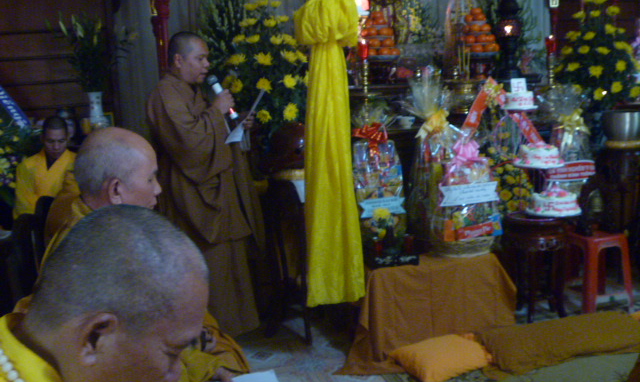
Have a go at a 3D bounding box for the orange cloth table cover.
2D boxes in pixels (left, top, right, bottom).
[{"bbox_3d":[0.518,0.564,3.326,0.920,0.485,0.520,-6,10,-12],"label":"orange cloth table cover"}]

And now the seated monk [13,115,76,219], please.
[{"bbox_3d":[-1.641,0.188,4.026,0.520,1.260,0.620,-7,11,-18],"label":"seated monk"}]

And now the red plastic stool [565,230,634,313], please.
[{"bbox_3d":[1.578,0.444,3.704,0.300,0.450,0.300,-6,10,-14],"label":"red plastic stool"}]

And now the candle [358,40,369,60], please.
[{"bbox_3d":[0.271,-0.881,4.030,0.060,0.125,0.060,-4,10,1],"label":"candle"}]

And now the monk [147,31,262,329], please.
[{"bbox_3d":[-0.592,-0.006,3.527,0.460,1.680,0.480,0,11,20],"label":"monk"}]

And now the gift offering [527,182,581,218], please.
[{"bbox_3d":[1.310,0.038,3.638,0.295,0.165,0.295,-6,10,-14],"label":"gift offering"}]

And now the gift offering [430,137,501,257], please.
[{"bbox_3d":[0.728,0.026,3.284,0.330,0.560,0.270,-6,10,-14],"label":"gift offering"}]

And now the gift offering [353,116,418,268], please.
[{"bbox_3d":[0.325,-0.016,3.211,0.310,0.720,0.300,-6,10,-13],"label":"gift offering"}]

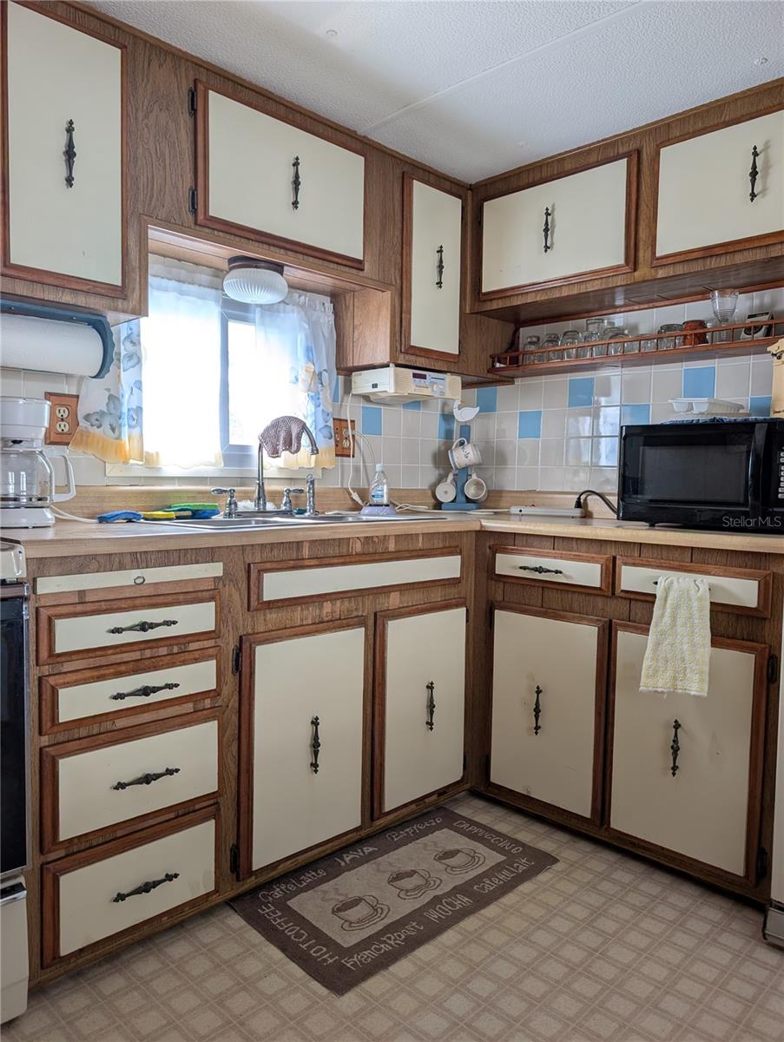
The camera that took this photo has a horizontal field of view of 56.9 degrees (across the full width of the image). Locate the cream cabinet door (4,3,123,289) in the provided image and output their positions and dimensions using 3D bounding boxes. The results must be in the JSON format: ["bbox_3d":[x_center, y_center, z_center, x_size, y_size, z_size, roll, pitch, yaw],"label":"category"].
[{"bbox_3d":[-0.726,-0.826,1.619,0.272,0.575,0.045,-2,5,-45],"label":"cream cabinet door"}]

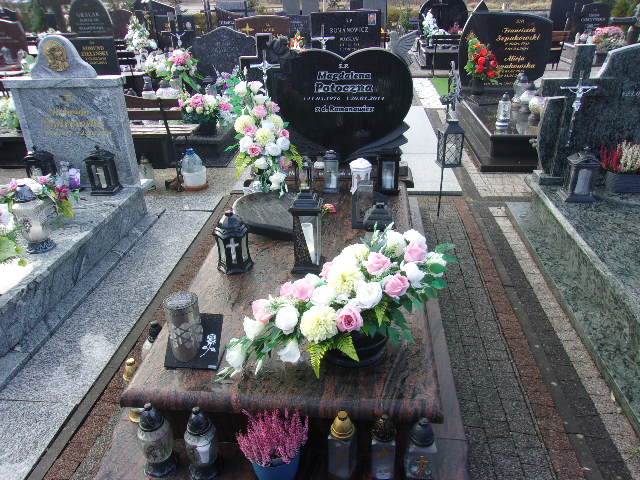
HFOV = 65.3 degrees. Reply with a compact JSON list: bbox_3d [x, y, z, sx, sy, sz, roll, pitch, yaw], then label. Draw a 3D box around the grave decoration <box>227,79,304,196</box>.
[{"bbox_3d":[-0.296,-0.568,2.821,0.420,0.650,0.290,2,27,5],"label":"grave decoration"}]

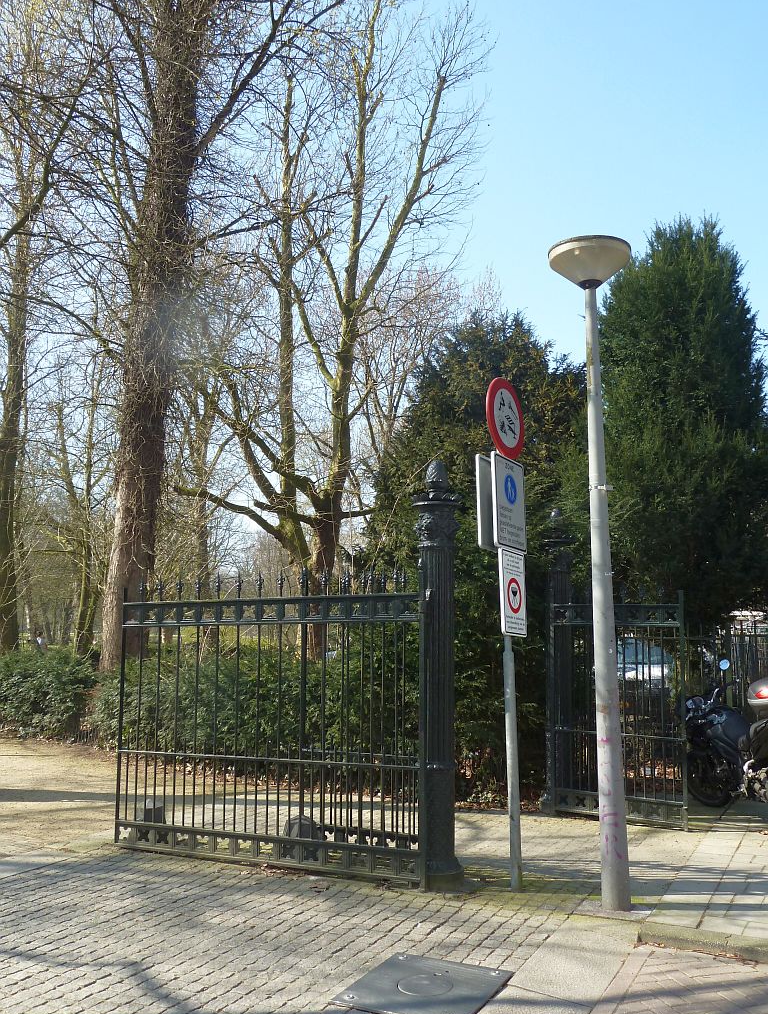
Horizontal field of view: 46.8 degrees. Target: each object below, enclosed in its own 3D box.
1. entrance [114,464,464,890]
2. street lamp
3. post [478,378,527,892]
[{"bbox_3d":[-0.818,1.213,6.813,3.011,2.924,0.330,-4,-9,25],"label":"entrance"},{"bbox_3d":[1.431,0.366,5.811,0.556,4.272,0.556,0,-8,0],"label":"street lamp"},{"bbox_3d":[0.877,0.807,6.202,0.170,3.521,0.610,-6,-10,33],"label":"post"}]

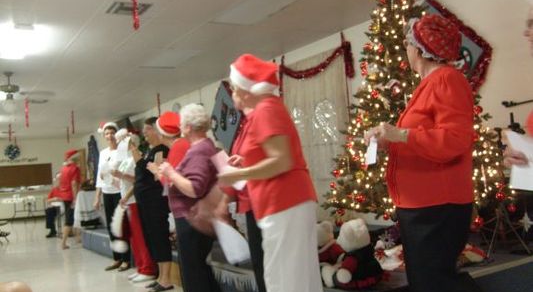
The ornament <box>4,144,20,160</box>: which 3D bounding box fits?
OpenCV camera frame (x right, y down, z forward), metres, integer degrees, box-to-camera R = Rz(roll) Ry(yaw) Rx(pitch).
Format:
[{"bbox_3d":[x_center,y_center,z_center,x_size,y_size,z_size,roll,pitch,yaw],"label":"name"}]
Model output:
[{"bbox_3d":[-8.435,0.216,17.900,0.530,0.530,0.140,-3,-3,-31],"label":"ornament"}]

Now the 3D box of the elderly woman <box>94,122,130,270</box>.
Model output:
[{"bbox_3d":[-1.886,0.610,6.580,0.450,1.720,0.320,-6,-3,25],"label":"elderly woman"}]

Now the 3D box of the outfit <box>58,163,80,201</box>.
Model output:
[{"bbox_3d":[-3.509,0.632,9.600,0.420,0.660,0.290,-7,-3,37],"label":"outfit"}]

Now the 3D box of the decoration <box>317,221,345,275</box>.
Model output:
[{"bbox_3d":[0.357,0.655,3.380,0.260,0.370,0.260,-4,-3,-22],"label":"decoration"}]

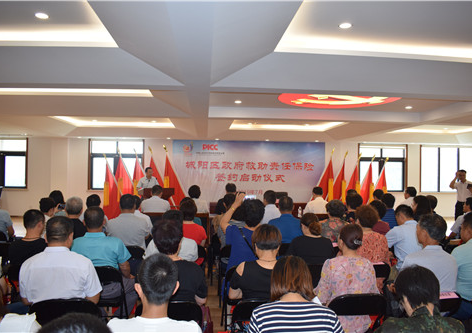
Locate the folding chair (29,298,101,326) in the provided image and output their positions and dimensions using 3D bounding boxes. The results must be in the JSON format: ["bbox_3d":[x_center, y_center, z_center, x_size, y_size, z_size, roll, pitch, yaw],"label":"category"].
[{"bbox_3d":[-1.066,1.229,2.530,0.460,0.790,0.480,1,-1,-1],"label":"folding chair"}]

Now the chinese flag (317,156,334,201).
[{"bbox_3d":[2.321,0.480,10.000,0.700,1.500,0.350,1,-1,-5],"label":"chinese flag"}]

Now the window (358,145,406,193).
[{"bbox_3d":[5.229,0.071,13.380,1.810,1.720,0.160,1,-1,-5],"label":"window"}]

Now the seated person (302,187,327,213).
[{"bbox_3d":[1.580,1.069,7.600,0.520,1.280,0.750,1,-1,-11],"label":"seated person"}]

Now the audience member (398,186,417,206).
[{"bbox_3d":[2.921,1.048,6.797,0.520,1.320,0.800,1,-1,-27],"label":"audience member"}]

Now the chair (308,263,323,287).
[{"bbox_3d":[0.655,1.261,3.450,0.450,0.790,0.470,1,-1,-4],"label":"chair"}]

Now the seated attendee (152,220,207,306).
[{"bbox_3d":[-0.355,0.992,2.560,0.500,1.280,0.780,1,-1,-3],"label":"seated attendee"}]

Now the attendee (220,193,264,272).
[{"bbox_3d":[0.065,0.942,3.499,0.500,1.380,0.800,1,-1,-5],"label":"attendee"}]

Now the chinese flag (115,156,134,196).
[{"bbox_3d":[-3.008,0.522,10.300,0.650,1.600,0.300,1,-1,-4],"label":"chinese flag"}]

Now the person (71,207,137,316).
[{"bbox_3d":[-1.250,0.994,3.620,0.540,1.270,0.780,1,-1,-3],"label":"person"}]

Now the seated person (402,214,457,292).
[{"bbox_3d":[1.281,1.016,2.996,0.520,1.300,0.780,1,-1,-17],"label":"seated person"}]

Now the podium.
[{"bbox_3d":[-1.811,1.113,8.650,0.750,1.180,0.500,1,-1,-27],"label":"podium"}]

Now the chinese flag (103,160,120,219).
[{"bbox_3d":[-3.228,0.627,9.800,0.500,1.600,0.280,1,-1,-5],"label":"chinese flag"}]

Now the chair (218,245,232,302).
[{"bbox_3d":[0.025,1.265,4.590,0.450,0.780,0.480,1,-1,-5],"label":"chair"}]

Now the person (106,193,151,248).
[{"bbox_3d":[-1.165,0.993,4.300,0.520,1.310,0.800,1,-1,-2],"label":"person"}]

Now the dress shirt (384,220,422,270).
[{"bbox_3d":[1.665,0.830,3.750,0.480,0.600,0.380,1,-1,-25],"label":"dress shirt"}]

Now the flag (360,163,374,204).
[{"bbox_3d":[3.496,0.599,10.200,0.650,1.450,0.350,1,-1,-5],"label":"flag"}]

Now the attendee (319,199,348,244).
[{"bbox_3d":[1.240,1.047,4.850,0.480,1.250,0.750,1,-1,-8],"label":"attendee"}]

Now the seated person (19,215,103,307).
[{"bbox_3d":[-1.193,0.991,2.775,0.580,1.300,0.780,1,-1,-10],"label":"seated person"}]

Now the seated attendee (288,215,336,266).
[{"bbox_3d":[0.612,1.018,3.597,0.500,1.240,0.800,1,-1,-9],"label":"seated attendee"}]

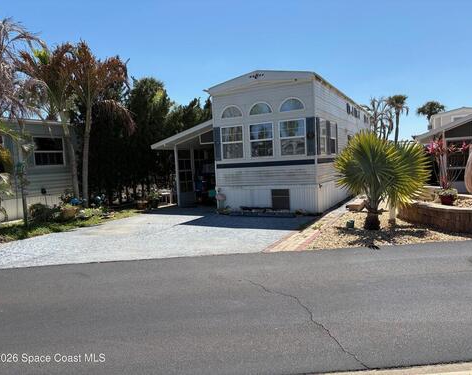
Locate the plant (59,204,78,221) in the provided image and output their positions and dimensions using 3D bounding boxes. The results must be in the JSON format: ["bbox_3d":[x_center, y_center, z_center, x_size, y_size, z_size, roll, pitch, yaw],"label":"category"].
[{"bbox_3d":[-5.600,0.797,12.547,0.660,0.540,0.620,-3,4,0],"label":"plant"}]

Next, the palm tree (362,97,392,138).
[{"bbox_3d":[13.537,-5.031,36.093,2.700,7.200,2.700,-3,4,0],"label":"palm tree"}]

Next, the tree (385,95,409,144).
[{"bbox_3d":[17.900,-6.241,42.083,2.700,8.400,2.700,-3,4,0],"label":"tree"}]

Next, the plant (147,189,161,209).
[{"bbox_3d":[-3.253,0.414,14.799,0.580,0.780,0.580,-3,4,0],"label":"plant"}]

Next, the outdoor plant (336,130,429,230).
[{"bbox_3d":[3.306,-0.192,8.448,2.100,2.200,2.000,-3,4,0],"label":"outdoor plant"}]

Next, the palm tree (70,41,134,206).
[{"bbox_3d":[-5.861,-2.695,16.508,2.800,7.000,2.800,-3,4,0],"label":"palm tree"}]

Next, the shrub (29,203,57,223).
[{"bbox_3d":[-6.418,0.773,12.446,0.900,0.680,0.850,-3,4,0],"label":"shrub"}]

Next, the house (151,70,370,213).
[{"bbox_3d":[1.975,-1.808,17.122,6.400,4.400,10.700,-1,4,28],"label":"house"}]

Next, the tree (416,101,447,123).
[{"bbox_3d":[21.891,-5.878,42.033,3.200,7.300,3.200,-3,4,0],"label":"tree"}]

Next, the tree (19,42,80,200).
[{"bbox_3d":[-8.278,-2.550,16.830,2.900,6.900,2.900,-3,4,0],"label":"tree"}]

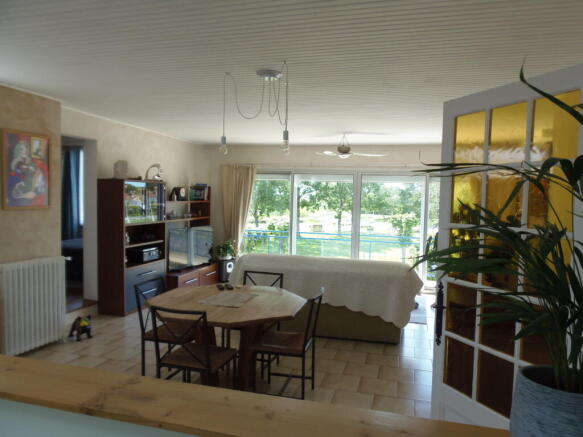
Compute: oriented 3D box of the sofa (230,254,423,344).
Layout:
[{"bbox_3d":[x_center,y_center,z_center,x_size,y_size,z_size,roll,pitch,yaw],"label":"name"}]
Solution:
[{"bbox_3d":[0.424,0.876,4.958,2.100,0.870,0.900,2,3,14],"label":"sofa"}]

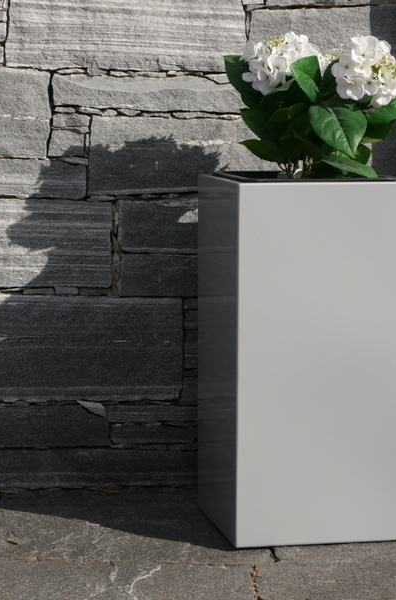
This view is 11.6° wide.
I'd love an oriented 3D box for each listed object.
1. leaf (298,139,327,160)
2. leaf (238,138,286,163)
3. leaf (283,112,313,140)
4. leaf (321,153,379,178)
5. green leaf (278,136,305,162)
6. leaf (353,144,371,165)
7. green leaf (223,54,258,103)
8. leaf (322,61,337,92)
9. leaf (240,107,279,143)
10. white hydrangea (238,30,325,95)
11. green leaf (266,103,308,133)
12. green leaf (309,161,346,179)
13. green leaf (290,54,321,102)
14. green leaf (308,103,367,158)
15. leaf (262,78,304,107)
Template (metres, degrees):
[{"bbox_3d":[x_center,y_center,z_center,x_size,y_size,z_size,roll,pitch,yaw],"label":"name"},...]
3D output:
[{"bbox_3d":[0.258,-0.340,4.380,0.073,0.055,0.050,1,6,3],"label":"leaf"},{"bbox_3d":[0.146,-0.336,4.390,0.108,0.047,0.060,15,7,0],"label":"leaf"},{"bbox_3d":[0.225,-0.389,4.380,0.070,0.075,0.040,17,6,-2],"label":"leaf"},{"bbox_3d":[0.339,-0.298,4.340,0.130,0.043,0.065,16,7,3],"label":"leaf"},{"bbox_3d":[0.212,-0.338,4.360,0.068,0.065,0.035,1,7,9],"label":"green leaf"},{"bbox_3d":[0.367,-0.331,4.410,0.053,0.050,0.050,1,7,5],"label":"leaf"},{"bbox_3d":[0.099,-0.505,4.430,0.078,0.110,0.055,0,6,1],"label":"green leaf"},{"bbox_3d":[0.307,-0.513,4.460,0.050,0.085,0.035,12,6,-1],"label":"leaf"},{"bbox_3d":[0.147,-0.398,4.430,0.115,0.080,0.040,27,6,-3],"label":"leaf"},{"bbox_3d":[0.190,-0.538,4.420,0.185,0.140,0.170,0,7,0],"label":"white hydrangea"},{"bbox_3d":[0.201,-0.410,4.360,0.105,0.065,0.040,-27,12,-5],"label":"green leaf"},{"bbox_3d":[0.294,-0.292,4.380,0.090,0.050,0.050,0,7,0],"label":"green leaf"},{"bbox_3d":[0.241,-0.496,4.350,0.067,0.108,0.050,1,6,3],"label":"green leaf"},{"bbox_3d":[0.312,-0.377,4.340,0.115,0.145,0.035,-18,-32,-17],"label":"green leaf"},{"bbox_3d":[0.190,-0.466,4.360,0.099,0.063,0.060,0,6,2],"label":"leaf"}]

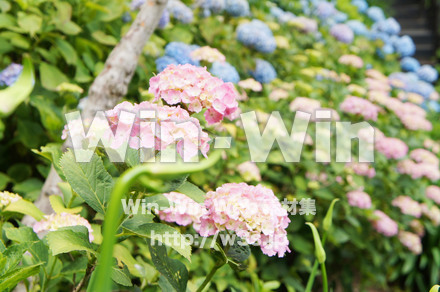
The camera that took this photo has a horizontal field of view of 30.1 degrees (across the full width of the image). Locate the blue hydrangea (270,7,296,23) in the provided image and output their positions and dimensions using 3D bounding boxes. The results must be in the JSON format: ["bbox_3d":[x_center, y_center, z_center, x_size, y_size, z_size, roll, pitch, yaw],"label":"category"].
[{"bbox_3d":[0.388,-0.804,5.000,0.159,0.093,0.140,0,8,0],"label":"blue hydrangea"}]

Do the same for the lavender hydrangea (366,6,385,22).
[{"bbox_3d":[1.181,-0.995,6.200,0.140,0.119,0.130,0,8,0],"label":"lavender hydrangea"}]

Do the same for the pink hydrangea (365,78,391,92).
[{"bbox_3d":[0.886,-0.340,4.600,0.140,0.082,0.130,0,8,0],"label":"pink hydrangea"}]

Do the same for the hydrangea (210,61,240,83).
[{"bbox_3d":[0.025,-0.335,3.700,0.136,0.099,0.135,0,8,0],"label":"hydrangea"}]

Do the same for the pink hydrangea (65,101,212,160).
[{"bbox_3d":[-0.148,-0.028,1.450,0.255,0.105,0.180,0,8,0],"label":"pink hydrangea"}]

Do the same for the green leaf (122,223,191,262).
[{"bbox_3d":[-0.110,0.166,1.420,0.118,0.060,0.075,0,8,0],"label":"green leaf"}]

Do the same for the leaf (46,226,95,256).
[{"bbox_3d":[-0.274,0.175,1.500,0.100,0.025,0.075,-17,30,-25],"label":"leaf"}]

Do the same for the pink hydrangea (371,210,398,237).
[{"bbox_3d":[0.724,0.341,3.600,0.140,0.100,0.140,22,21,0],"label":"pink hydrangea"}]

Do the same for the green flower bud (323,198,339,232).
[{"bbox_3d":[0.223,0.138,1.650,0.019,0.062,0.018,16,6,0],"label":"green flower bud"}]

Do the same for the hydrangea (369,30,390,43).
[{"bbox_3d":[1.034,-0.710,5.300,0.140,0.095,0.135,0,8,0],"label":"hydrangea"}]

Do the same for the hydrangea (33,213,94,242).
[{"bbox_3d":[-0.316,0.166,1.650,0.125,0.062,0.115,0,8,0],"label":"hydrangea"}]

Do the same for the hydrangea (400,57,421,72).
[{"bbox_3d":[1.258,-0.538,5.400,0.140,0.105,0.140,9,17,0],"label":"hydrangea"}]

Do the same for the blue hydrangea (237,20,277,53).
[{"bbox_3d":[0.143,-0.428,3.200,0.165,0.120,0.150,16,21,0],"label":"blue hydrangea"}]

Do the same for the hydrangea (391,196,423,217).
[{"bbox_3d":[0.798,0.263,3.500,0.140,0.095,0.140,16,19,0],"label":"hydrangea"}]

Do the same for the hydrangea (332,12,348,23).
[{"bbox_3d":[0.840,-0.896,5.700,0.115,0.085,0.115,0,8,0],"label":"hydrangea"}]

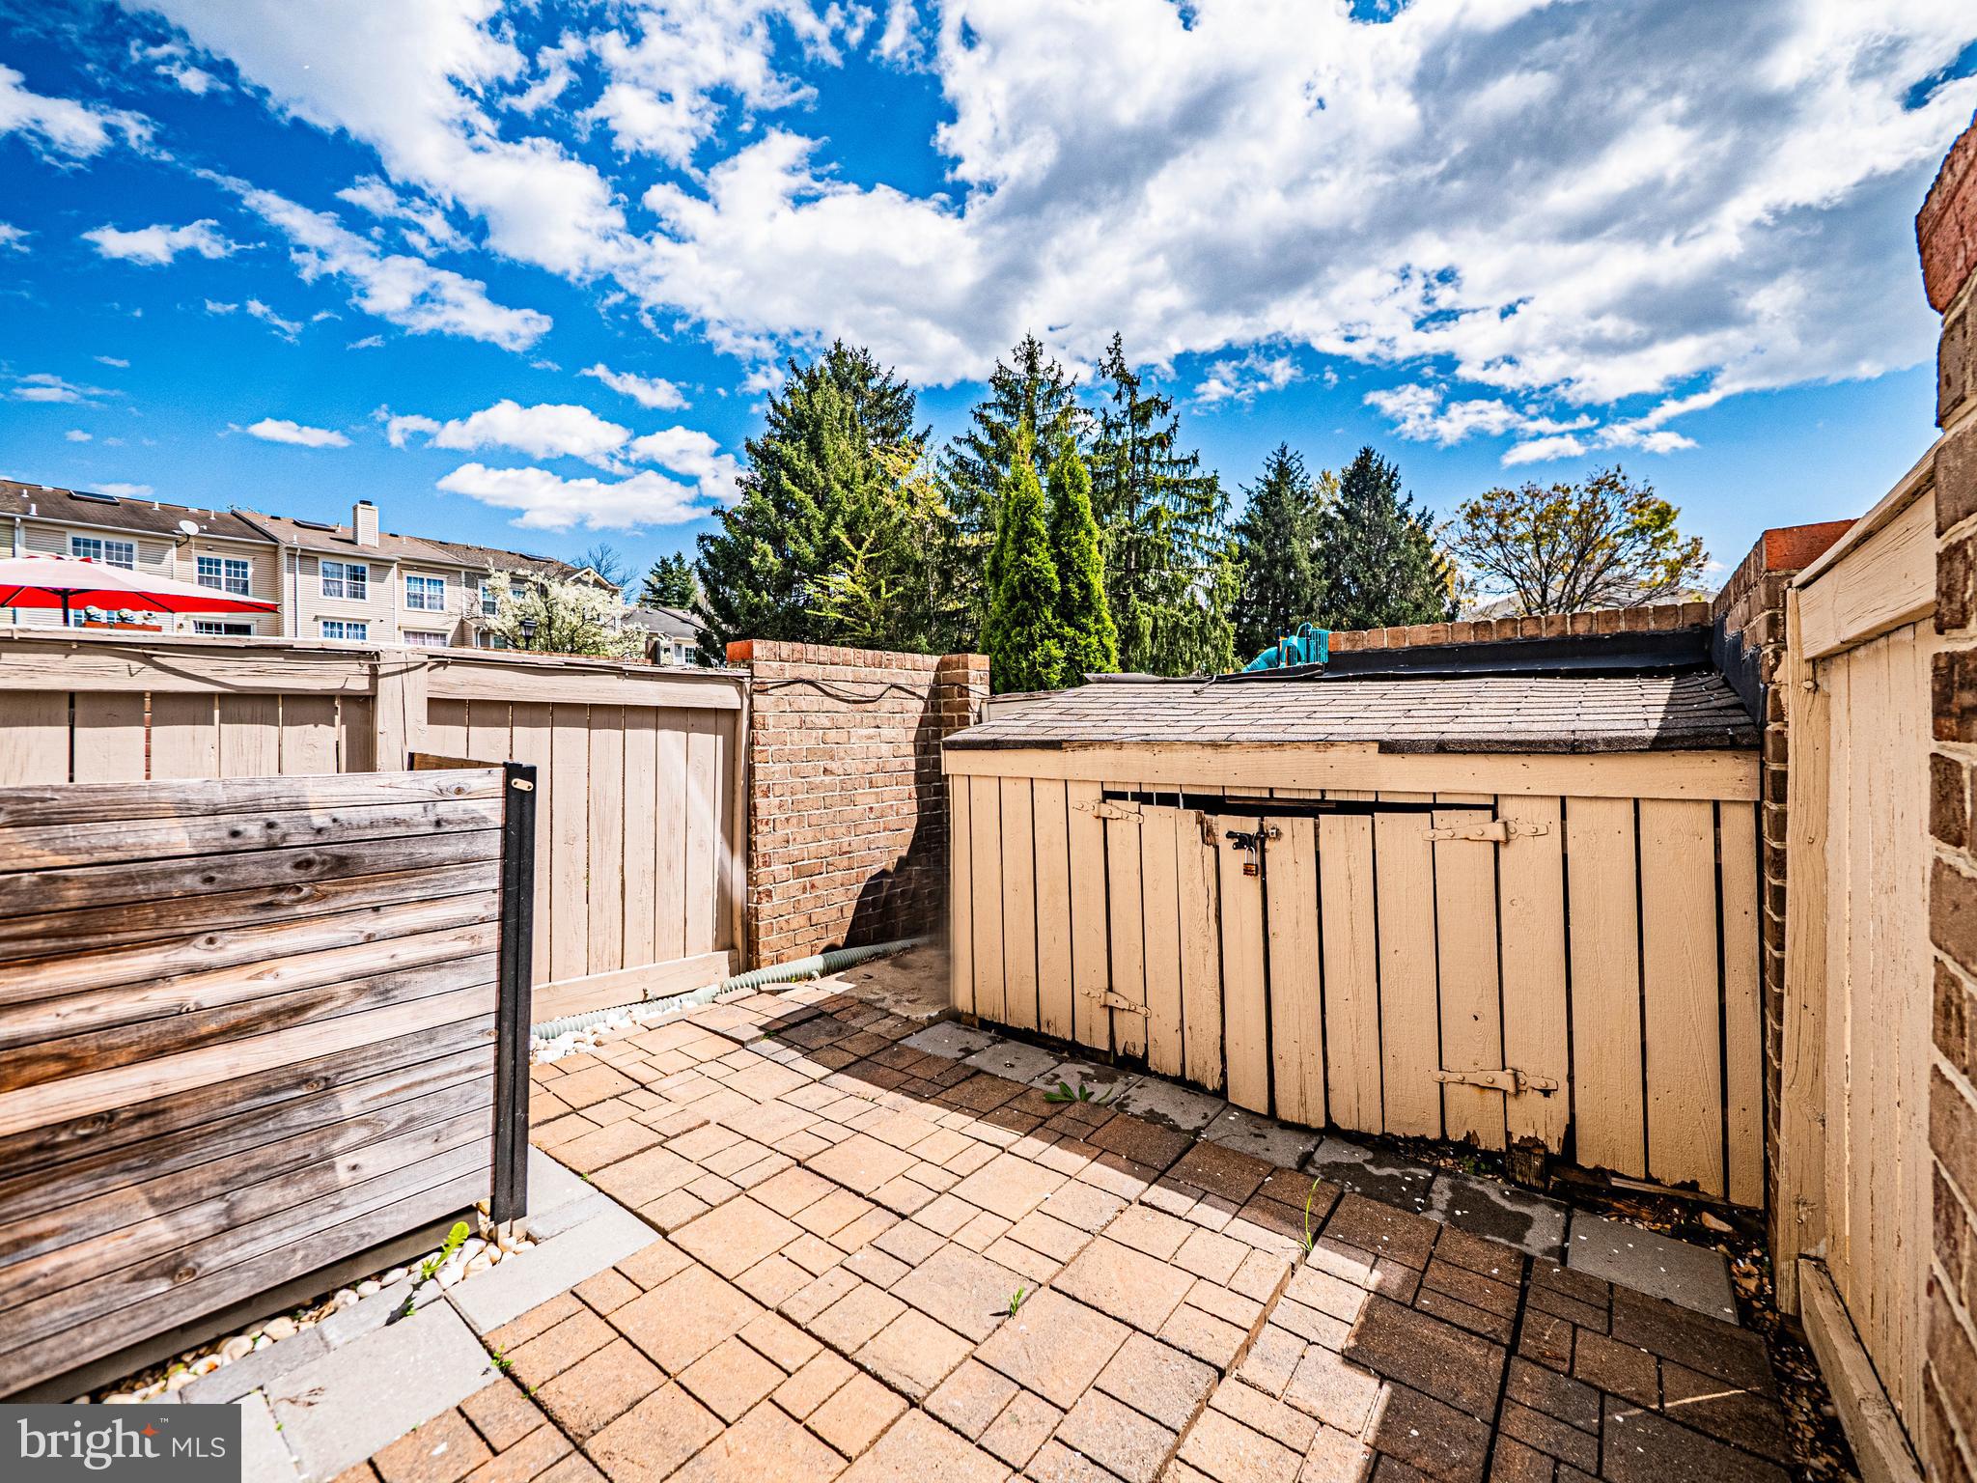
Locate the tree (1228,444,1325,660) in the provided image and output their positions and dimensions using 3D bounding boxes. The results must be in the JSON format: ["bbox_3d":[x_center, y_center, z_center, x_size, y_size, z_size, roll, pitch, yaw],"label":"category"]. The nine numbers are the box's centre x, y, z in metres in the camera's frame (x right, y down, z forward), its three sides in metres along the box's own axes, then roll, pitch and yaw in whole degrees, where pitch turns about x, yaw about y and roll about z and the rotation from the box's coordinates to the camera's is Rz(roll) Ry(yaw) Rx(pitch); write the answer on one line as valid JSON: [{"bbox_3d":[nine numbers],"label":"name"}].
[{"bbox_3d":[11.299,-5.268,30.987,3.940,12.340,3.940,0,0,20],"label":"tree"}]

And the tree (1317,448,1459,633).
[{"bbox_3d":[15.012,-5.208,30.987,5.170,12.220,5.170,0,0,26],"label":"tree"}]

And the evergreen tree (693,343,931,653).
[{"bbox_3d":[-4.826,-5.010,21.988,6.560,11.820,6.560,-1,0,-12],"label":"evergreen tree"}]

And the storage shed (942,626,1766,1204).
[{"bbox_3d":[1.151,0.400,3.074,2.510,1.480,1.170,0,0,38],"label":"storage shed"}]

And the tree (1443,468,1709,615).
[{"bbox_3d":[17.607,-3.606,23.991,6.430,9.010,6.430,0,0,36],"label":"tree"}]

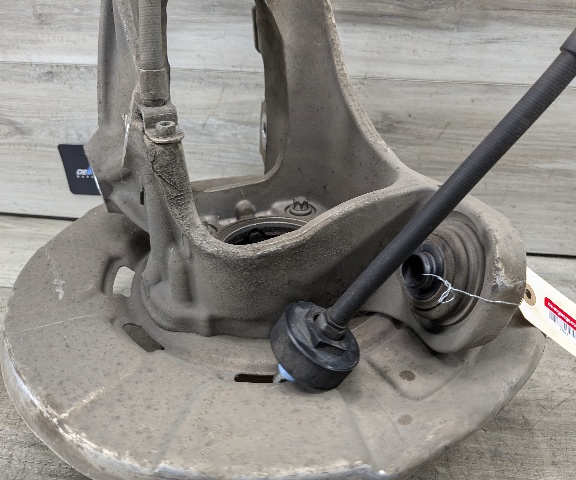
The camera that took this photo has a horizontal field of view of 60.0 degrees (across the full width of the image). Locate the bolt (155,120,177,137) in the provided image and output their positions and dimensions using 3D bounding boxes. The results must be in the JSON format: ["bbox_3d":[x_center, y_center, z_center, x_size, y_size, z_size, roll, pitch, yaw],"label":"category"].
[{"bbox_3d":[-0.065,-0.059,0.268,0.010,0.006,0.010,1,35,0],"label":"bolt"}]

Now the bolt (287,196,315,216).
[{"bbox_3d":[0.011,-0.028,0.415,0.019,0.010,0.019,1,35,0],"label":"bolt"}]

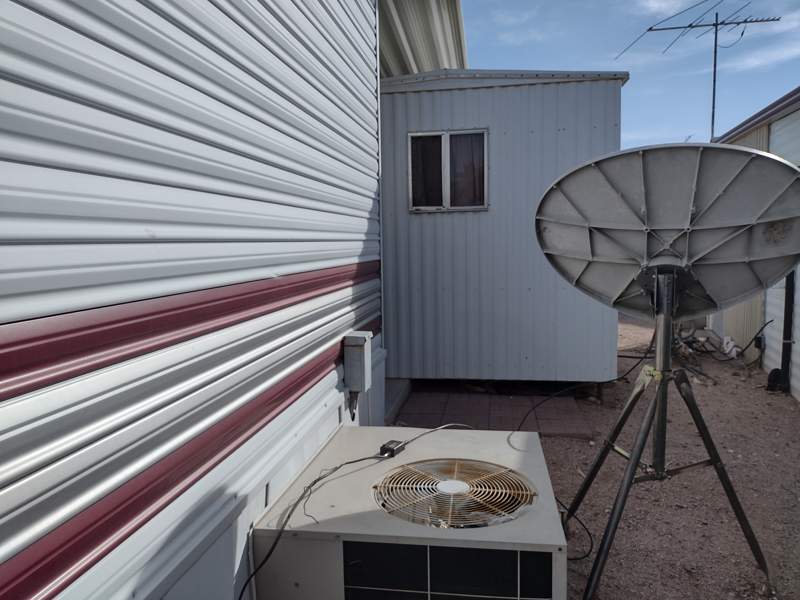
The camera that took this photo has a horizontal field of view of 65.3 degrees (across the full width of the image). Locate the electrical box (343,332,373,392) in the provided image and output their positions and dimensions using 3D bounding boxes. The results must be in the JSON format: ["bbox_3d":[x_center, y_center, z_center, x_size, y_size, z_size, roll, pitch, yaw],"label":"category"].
[{"bbox_3d":[-0.166,0.246,2.501,0.083,0.222,0.130,0,5,9],"label":"electrical box"}]

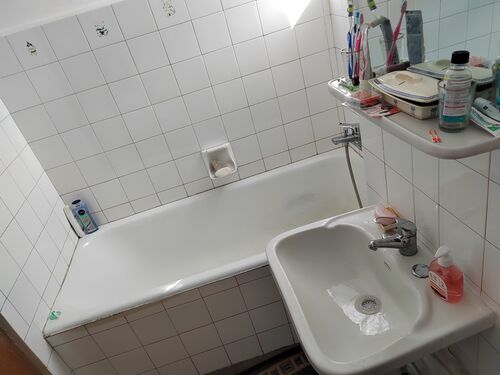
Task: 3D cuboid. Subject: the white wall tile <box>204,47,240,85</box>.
[{"bbox_3d":[-0.133,-0.579,1.589,0.151,0.148,0.010,-18,27,-2],"label":"white wall tile"}]

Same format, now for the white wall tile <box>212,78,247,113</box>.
[{"bbox_3d":[-0.097,-0.455,1.659,0.150,0.149,0.010,-18,27,-2],"label":"white wall tile"}]

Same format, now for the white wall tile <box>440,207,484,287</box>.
[{"bbox_3d":[0.507,0.141,0.806,0.010,0.150,0.150,-17,28,-1],"label":"white wall tile"}]

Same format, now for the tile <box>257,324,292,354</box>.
[{"bbox_3d":[0.120,0.677,1.493,0.151,0.135,0.010,-18,27,-2],"label":"tile"}]

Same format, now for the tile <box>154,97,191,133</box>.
[{"bbox_3d":[-0.378,-0.352,1.621,0.150,0.148,0.009,-18,27,-2],"label":"tile"}]

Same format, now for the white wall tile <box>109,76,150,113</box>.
[{"bbox_3d":[-0.559,-0.431,1.550,0.150,0.148,0.009,-18,27,-2],"label":"white wall tile"}]

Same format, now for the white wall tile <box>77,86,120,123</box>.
[{"bbox_3d":[-0.702,-0.385,1.546,0.150,0.148,0.009,-18,27,-2],"label":"white wall tile"}]

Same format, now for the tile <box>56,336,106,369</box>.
[{"bbox_3d":[-0.674,0.660,1.328,0.149,0.147,0.010,-18,27,-2],"label":"tile"}]

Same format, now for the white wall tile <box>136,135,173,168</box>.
[{"bbox_3d":[-0.491,-0.187,1.708,0.150,0.149,0.010,-18,27,-2],"label":"white wall tile"}]

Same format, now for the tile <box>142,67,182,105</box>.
[{"bbox_3d":[-0.421,-0.486,1.577,0.151,0.148,0.010,-18,27,-2],"label":"tile"}]

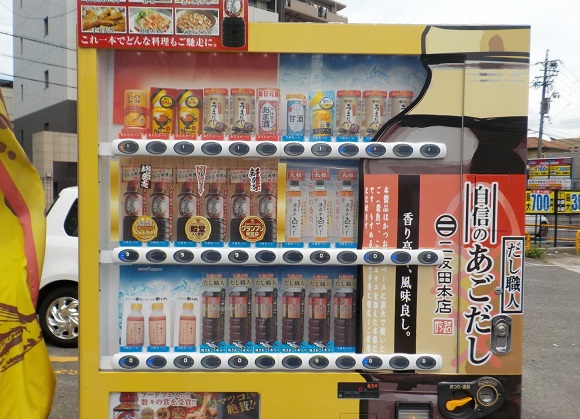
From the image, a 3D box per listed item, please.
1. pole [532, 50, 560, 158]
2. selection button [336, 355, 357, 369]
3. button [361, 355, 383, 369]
[{"bbox_3d":[20.025,-6.309,40.000,2.200,12.550,1.500,3,2,0],"label":"pole"},{"bbox_3d":[0.149,0.411,1.347,0.054,0.034,0.018,1,2,-1],"label":"selection button"},{"bbox_3d":[0.221,0.412,1.348,0.054,0.034,0.018,1,2,-1],"label":"button"}]

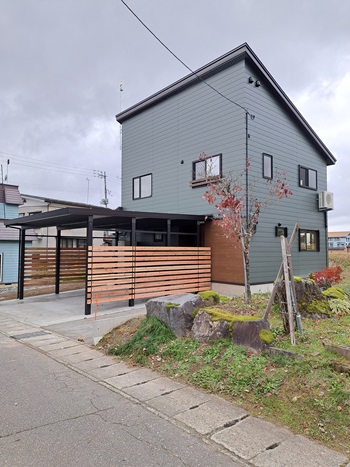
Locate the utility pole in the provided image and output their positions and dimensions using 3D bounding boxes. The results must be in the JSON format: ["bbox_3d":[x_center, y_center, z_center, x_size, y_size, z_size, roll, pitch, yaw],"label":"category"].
[{"bbox_3d":[-8.058,-1.705,35.798,1.000,10.500,1.400,2,-3,-41],"label":"utility pole"}]

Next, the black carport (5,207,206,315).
[{"bbox_3d":[-2.696,0.948,12.343,5.508,3.130,6.248,2,-3,-41],"label":"black carport"}]

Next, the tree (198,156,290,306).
[{"bbox_3d":[2.068,-0.126,9.271,2.300,4.202,2.450,0,-2,0],"label":"tree"}]

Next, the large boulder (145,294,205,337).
[{"bbox_3d":[0.023,1.653,6.940,0.750,0.730,1.200,2,-3,-41],"label":"large boulder"}]

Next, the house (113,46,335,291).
[{"bbox_3d":[2.253,-1.821,15.971,6.960,8.613,8.255,2,-3,-41],"label":"house"}]

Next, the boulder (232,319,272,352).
[{"bbox_3d":[1.288,1.624,5.396,0.440,0.480,0.570,2,-3,-41],"label":"boulder"}]

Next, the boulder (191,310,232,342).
[{"bbox_3d":[0.665,1.687,6.052,0.520,0.500,0.540,2,-3,-41],"label":"boulder"}]

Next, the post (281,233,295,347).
[{"bbox_3d":[1.868,0.899,5.364,0.080,1.766,0.080,13,-21,-38],"label":"post"}]

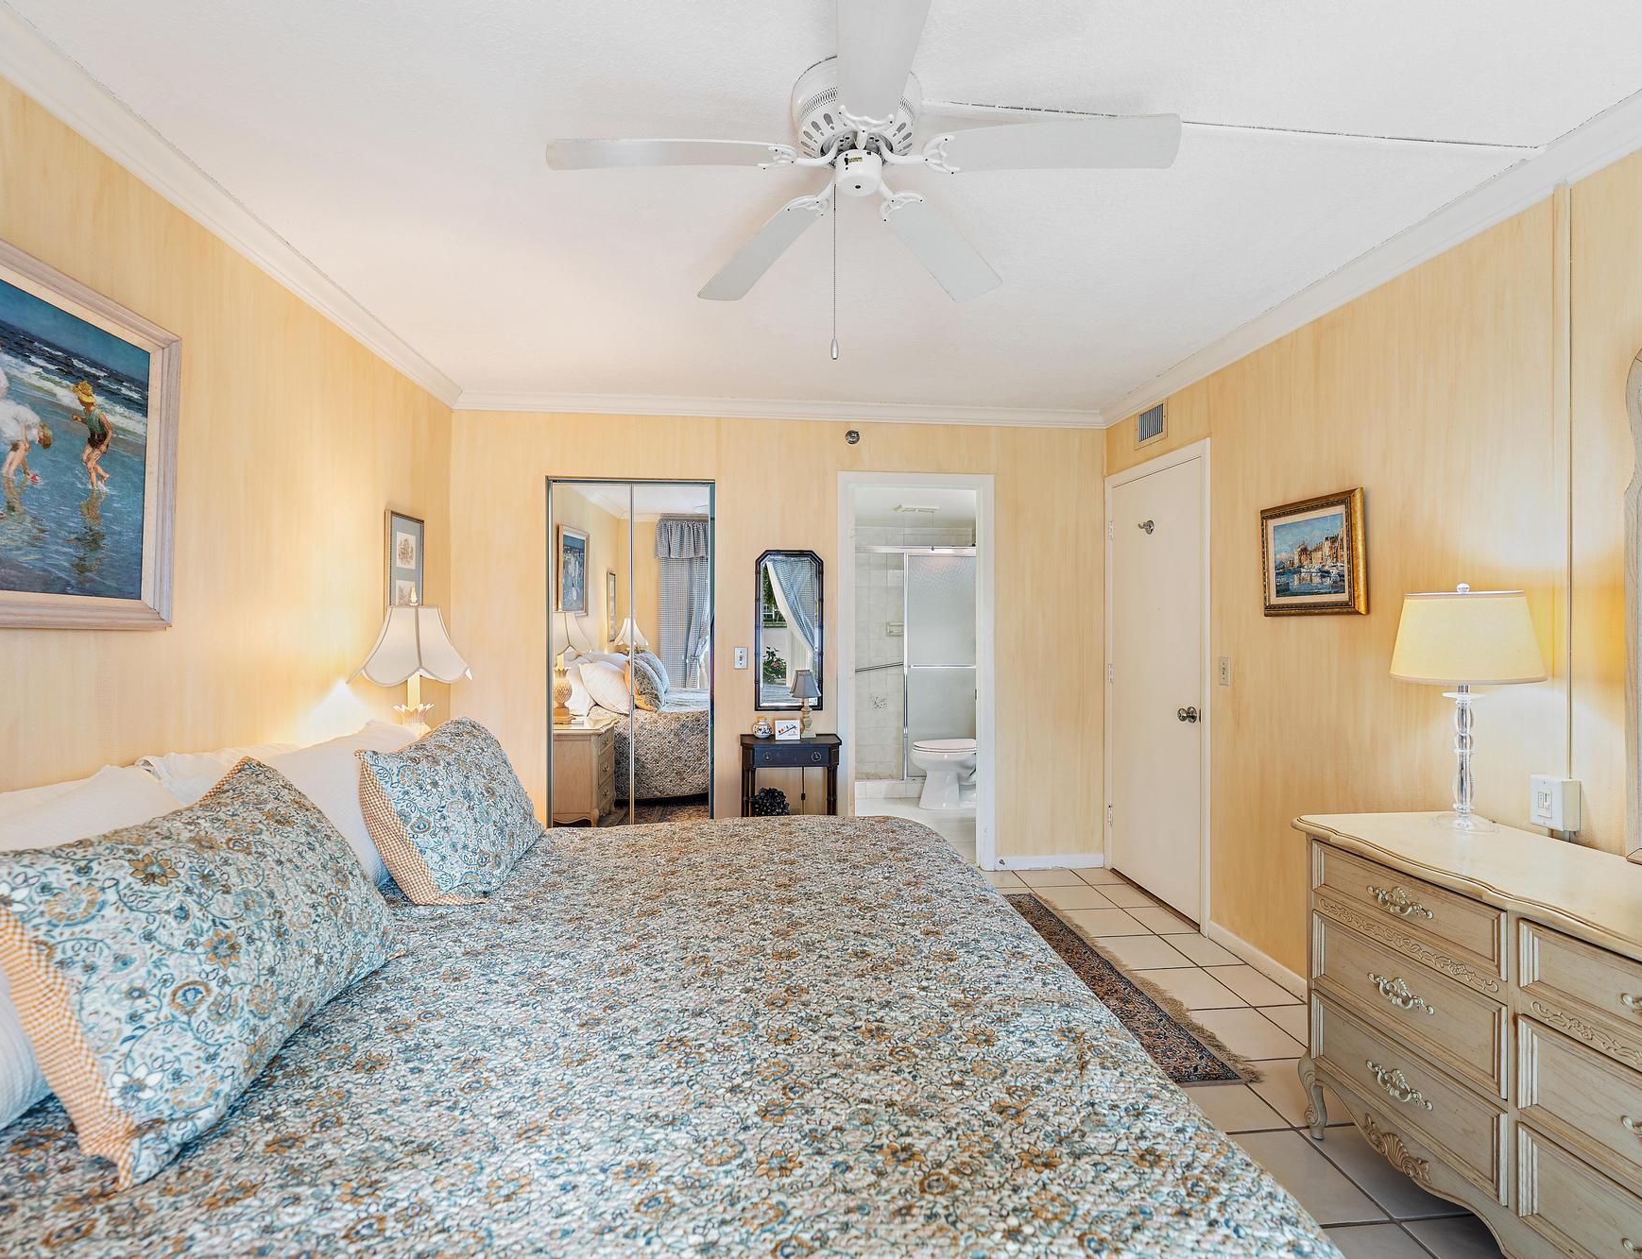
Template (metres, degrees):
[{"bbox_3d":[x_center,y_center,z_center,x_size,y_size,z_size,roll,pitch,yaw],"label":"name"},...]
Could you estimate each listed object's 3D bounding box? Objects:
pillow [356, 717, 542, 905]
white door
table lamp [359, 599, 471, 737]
[{"bbox_3d":[-0.919,0.432,2.060,0.190,0.420,0.640,-25,3,-5],"label":"pillow"},{"bbox_3d":[1.611,0.269,3.781,0.045,2.030,0.800,0,1,-6],"label":"white door"},{"bbox_3d":[-1.475,0.242,2.865,0.400,0.790,0.400,0,1,-6],"label":"table lamp"}]

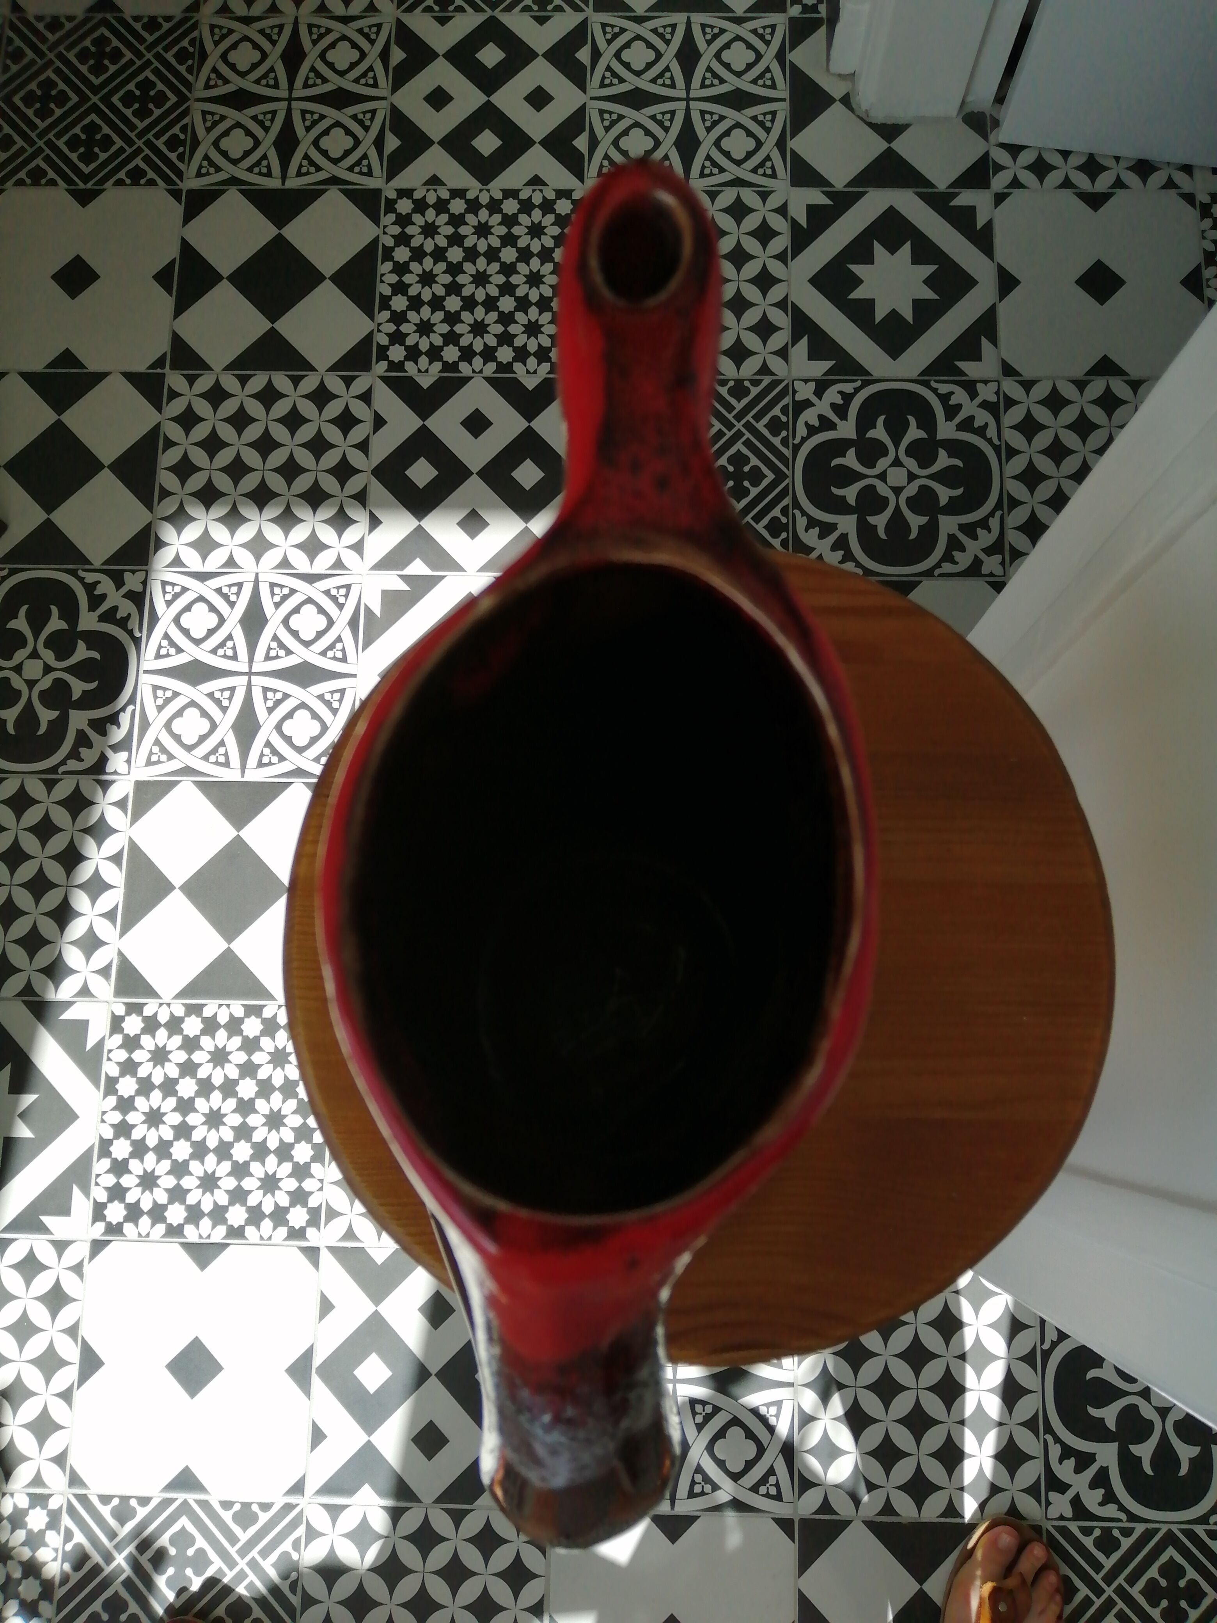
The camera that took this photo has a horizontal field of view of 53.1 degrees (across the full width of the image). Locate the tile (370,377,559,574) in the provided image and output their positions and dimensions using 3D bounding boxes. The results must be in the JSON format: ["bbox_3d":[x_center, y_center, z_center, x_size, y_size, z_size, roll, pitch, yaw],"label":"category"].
[{"bbox_3d":[-0.130,-0.323,1.170,0.200,0.010,0.200,1,80,1],"label":"tile"}]

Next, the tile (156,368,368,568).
[{"bbox_3d":[-0.331,-0.326,1.176,0.200,0.010,0.200,1,80,1],"label":"tile"}]

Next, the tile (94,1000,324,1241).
[{"bbox_3d":[-0.344,0.270,1.068,0.200,0.010,0.200,1,80,1],"label":"tile"}]

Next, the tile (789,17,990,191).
[{"bbox_3d":[0.282,-0.714,1.232,0.200,0.010,0.200,1,80,1],"label":"tile"}]

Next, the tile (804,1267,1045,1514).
[{"bbox_3d":[0.258,0.479,1.016,0.200,0.010,0.200,1,80,1],"label":"tile"}]

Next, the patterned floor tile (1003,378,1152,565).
[{"bbox_3d":[0.472,-0.309,1.143,0.198,0.010,0.198,1,80,1],"label":"patterned floor tile"}]

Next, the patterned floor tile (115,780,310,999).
[{"bbox_3d":[-0.336,0.071,1.094,0.198,0.010,0.198,1,80,1],"label":"patterned floor tile"}]

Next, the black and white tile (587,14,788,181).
[{"bbox_3d":[0.080,-0.710,1.224,0.198,0.010,0.198,1,80,1],"label":"black and white tile"}]

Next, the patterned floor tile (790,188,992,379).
[{"bbox_3d":[0.276,-0.509,1.183,0.198,0.010,0.198,1,80,1],"label":"patterned floor tile"}]

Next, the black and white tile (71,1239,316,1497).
[{"bbox_3d":[-0.345,0.465,1.024,0.198,0.010,0.198,1,80,1],"label":"black and white tile"}]

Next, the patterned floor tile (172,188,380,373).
[{"bbox_3d":[-0.324,-0.519,1.199,0.198,0.010,0.198,1,80,1],"label":"patterned floor tile"}]

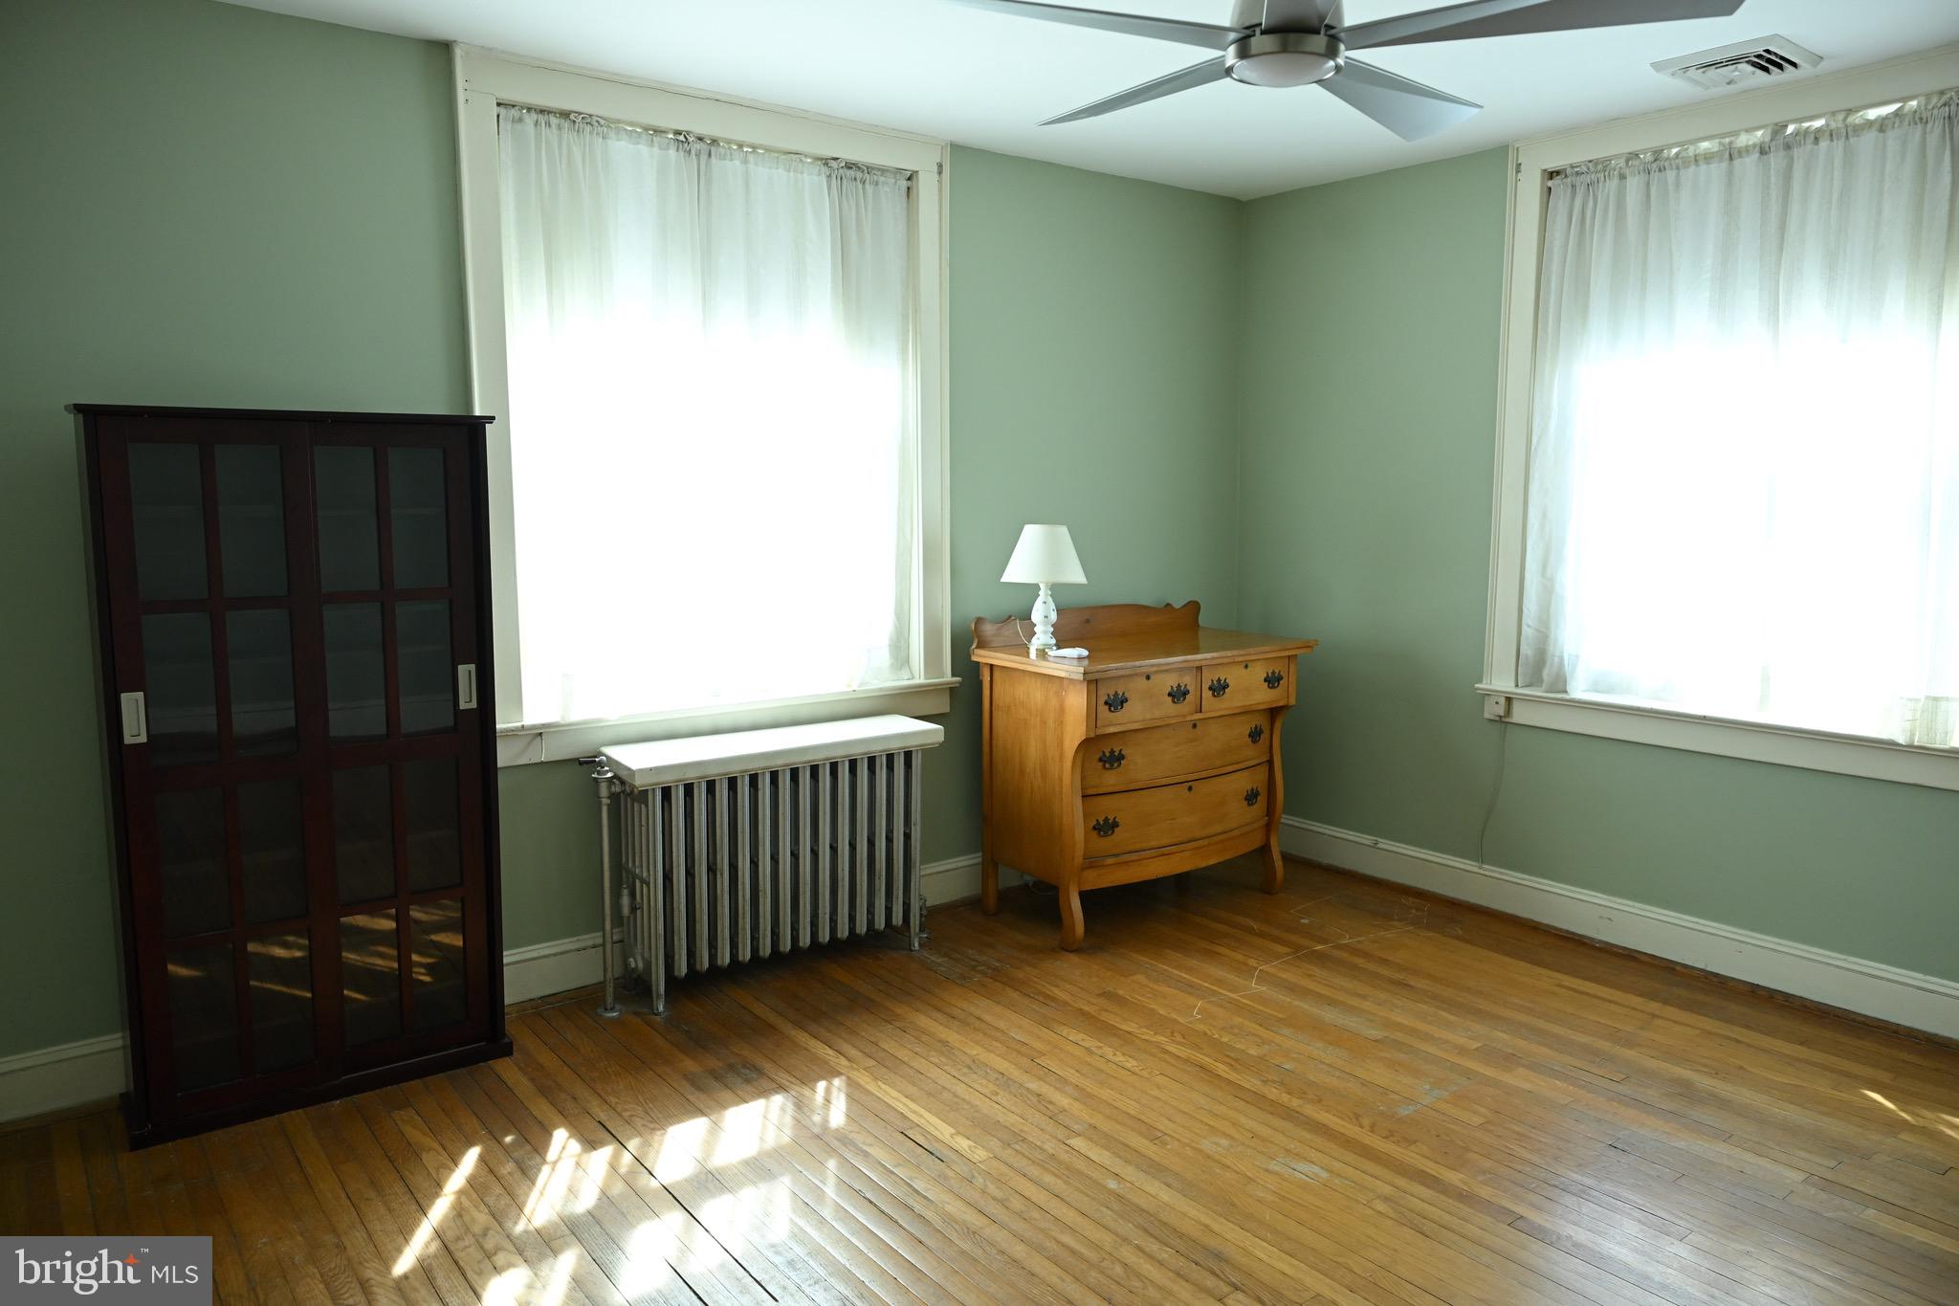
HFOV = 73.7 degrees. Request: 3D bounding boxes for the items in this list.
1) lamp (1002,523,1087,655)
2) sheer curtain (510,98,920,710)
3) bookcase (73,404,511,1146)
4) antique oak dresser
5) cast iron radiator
[{"bbox_3d":[0.209,-0.218,4.227,0.284,0.400,0.284,0,7,0],"label":"lamp"},{"bbox_3d":[-0.731,-0.660,3.825,1.290,1.600,0.070,-5,9,-36],"label":"sheer curtain"},{"bbox_3d":[-1.558,0.243,3.048,0.815,1.575,0.250,-5,9,-36],"label":"bookcase"},{"bbox_3d":[0.561,0.361,4.356,1.054,1.000,0.535,-6,9,-37],"label":"antique oak dresser"},{"bbox_3d":[-0.593,0.593,3.794,1.035,0.688,0.290,-5,9,-36],"label":"cast iron radiator"}]

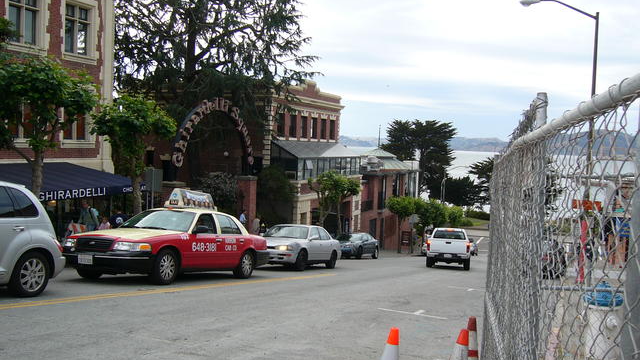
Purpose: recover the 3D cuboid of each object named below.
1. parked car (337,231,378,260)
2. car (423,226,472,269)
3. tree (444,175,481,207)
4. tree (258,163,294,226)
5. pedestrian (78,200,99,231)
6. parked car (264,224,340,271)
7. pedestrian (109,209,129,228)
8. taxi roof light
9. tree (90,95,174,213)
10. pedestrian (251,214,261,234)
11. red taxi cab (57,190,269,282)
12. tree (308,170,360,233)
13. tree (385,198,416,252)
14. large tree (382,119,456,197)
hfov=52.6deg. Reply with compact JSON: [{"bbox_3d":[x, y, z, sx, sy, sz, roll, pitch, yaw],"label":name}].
[{"bbox_3d":[1.868,3.616,36.147,1.780,1.420,4.600,1,-5,23],"label":"parked car"},{"bbox_3d":[5.671,2.982,28.266,1.800,1.700,5.200,2,-5,13],"label":"car"},{"bbox_3d":[25.147,2.488,115.000,7.000,7.000,7.000,2,3,0],"label":"tree"},{"bbox_3d":[-2.707,1.517,38.500,2.500,4.900,2.500,2,3,0],"label":"tree"},{"bbox_3d":[-7.708,1.509,21.452,0.580,1.700,0.450,4,4,27],"label":"pedestrian"},{"bbox_3d":[-0.701,2.177,21.288,1.770,1.400,4.750,2,-5,22],"label":"parked car"},{"bbox_3d":[-6.257,1.675,20.042,0.550,1.500,0.420,1,3,-17],"label":"pedestrian"},{"bbox_3d":[-2.721,0.429,13.842,0.460,0.390,1.330,1,-5,22],"label":"taxi roof light"},{"bbox_3d":[-6.183,-0.165,21.453,2.800,5.250,2.800,3,3,21],"label":"tree"},{"bbox_3d":[-2.962,2.518,29.952,0.500,1.700,0.360,3,3,22],"label":"pedestrian"},{"bbox_3d":[-2.847,1.112,13.396,1.980,1.860,5.380,1,-5,23],"label":"red taxi cab"},{"bbox_3d":[0.858,1.835,38.300,2.900,4.850,3.100,2,3,0],"label":"tree"},{"bbox_3d":[6.634,3.665,53.000,2.500,4.600,2.500,4,3,22],"label":"tree"},{"bbox_3d":[16.606,-2.503,108.000,11.500,15.500,12.300,4,3,22],"label":"large tree"}]

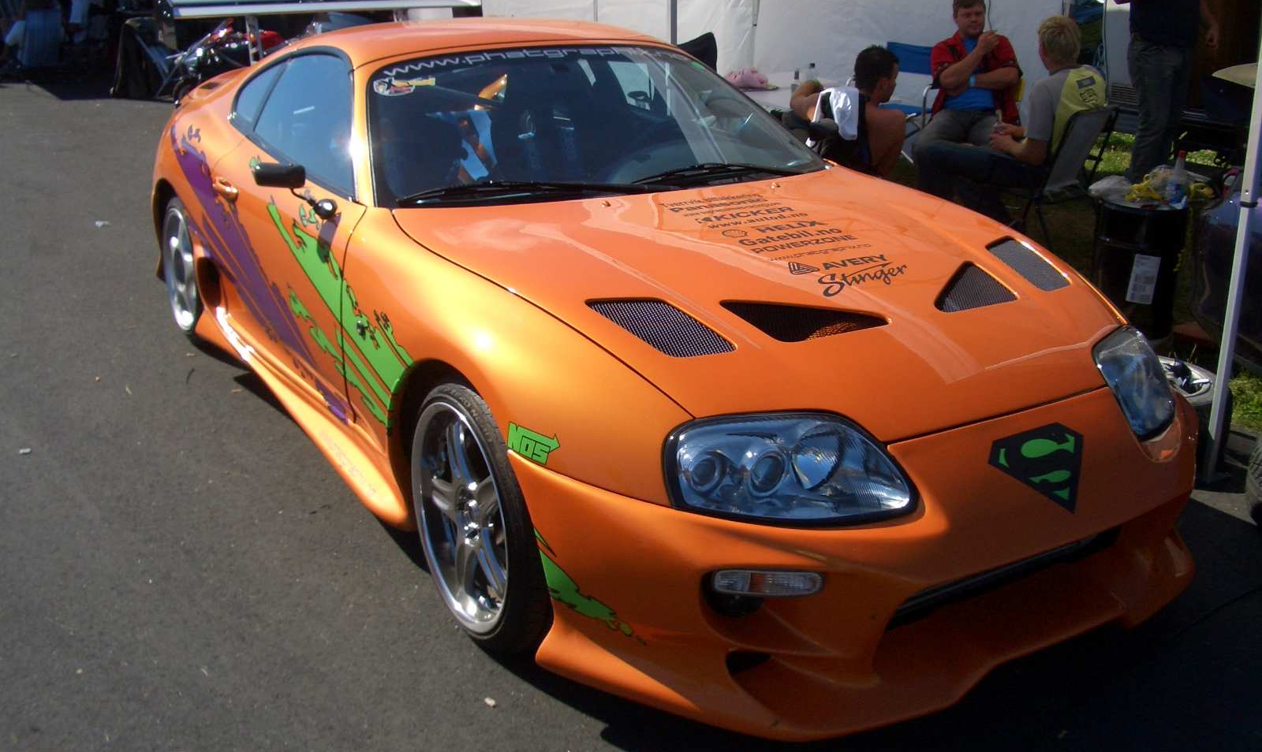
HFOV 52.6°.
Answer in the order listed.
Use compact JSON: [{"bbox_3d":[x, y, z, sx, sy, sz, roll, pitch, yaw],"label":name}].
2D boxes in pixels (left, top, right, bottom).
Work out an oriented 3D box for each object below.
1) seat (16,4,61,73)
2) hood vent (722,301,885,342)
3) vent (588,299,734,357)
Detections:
[{"bbox_3d":[-6.821,-3.868,14.700,0.560,0.850,0.600,-6,19,-17],"label":"seat"},{"bbox_3d":[0.369,-0.129,2.704,0.297,0.040,0.204,-15,40,-28],"label":"hood vent"},{"bbox_3d":[0.054,-0.095,2.588,0.185,0.035,0.295,-11,33,-31],"label":"vent"}]

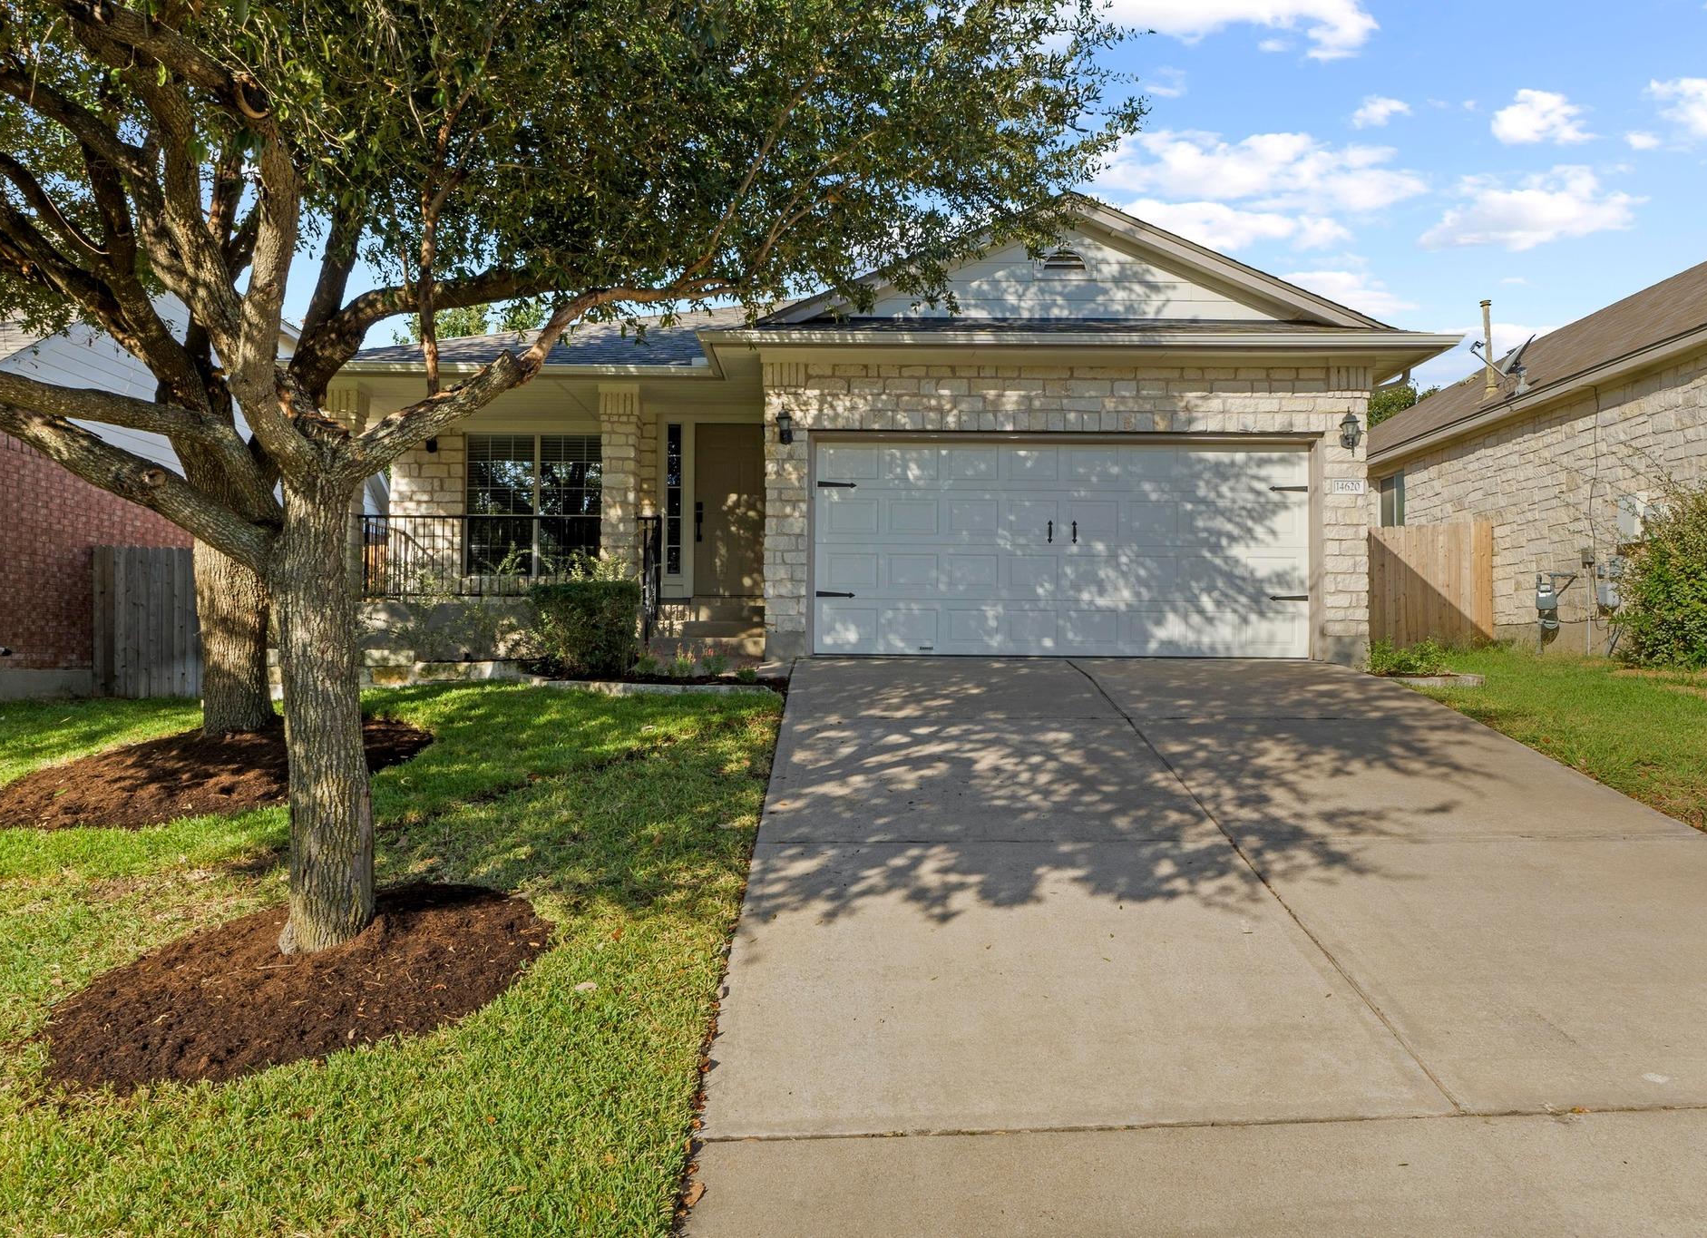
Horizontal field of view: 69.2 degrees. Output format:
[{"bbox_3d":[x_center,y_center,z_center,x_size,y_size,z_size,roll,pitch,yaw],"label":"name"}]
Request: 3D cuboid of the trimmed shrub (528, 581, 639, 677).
[{"bbox_3d":[-2.530,0.085,11.720,0.980,0.870,0.920,0,-2,-1],"label":"trimmed shrub"}]

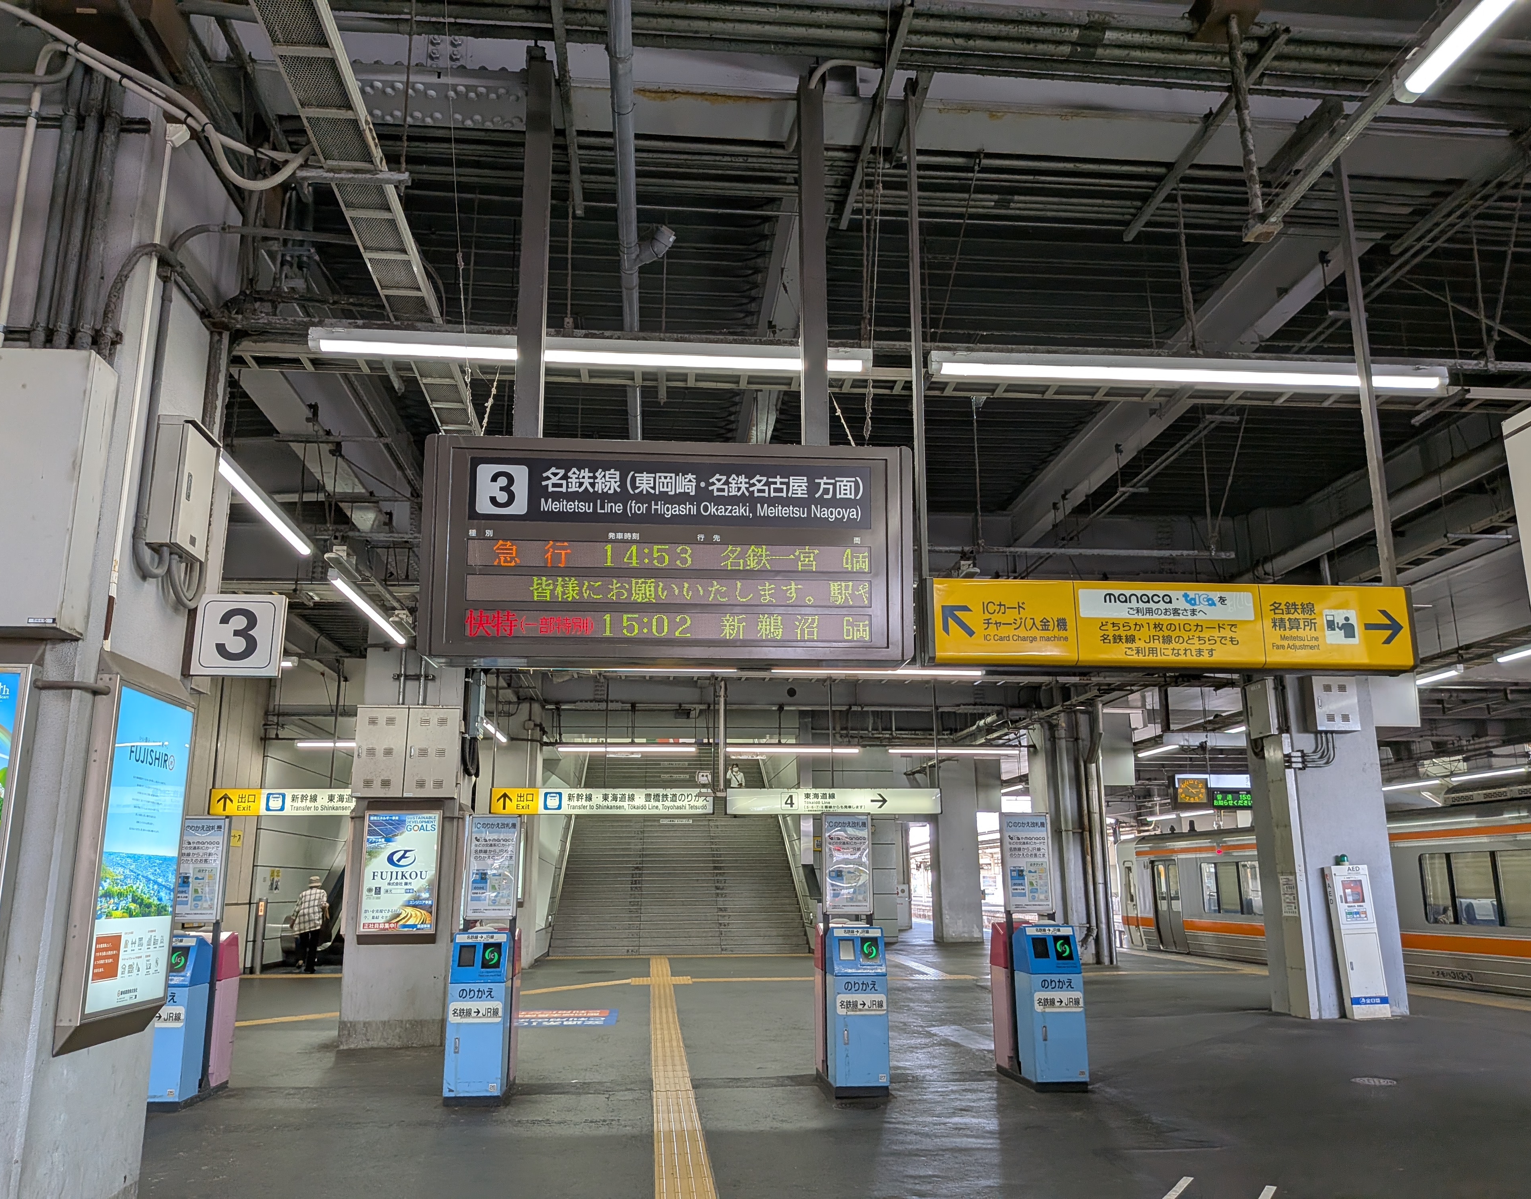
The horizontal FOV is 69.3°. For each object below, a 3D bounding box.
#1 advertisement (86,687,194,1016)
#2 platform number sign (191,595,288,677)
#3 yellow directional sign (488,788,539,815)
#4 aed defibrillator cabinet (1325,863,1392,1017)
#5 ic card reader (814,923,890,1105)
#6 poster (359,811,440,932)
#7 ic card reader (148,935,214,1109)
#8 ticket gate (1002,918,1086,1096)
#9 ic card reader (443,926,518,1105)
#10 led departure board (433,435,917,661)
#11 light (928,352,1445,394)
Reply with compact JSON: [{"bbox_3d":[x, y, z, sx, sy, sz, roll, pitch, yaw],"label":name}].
[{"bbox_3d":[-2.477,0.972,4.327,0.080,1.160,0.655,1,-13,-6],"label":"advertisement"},{"bbox_3d":[-2.561,0.186,5.425,0.405,0.405,0.070,1,-14,-6],"label":"platform number sign"},{"bbox_3d":[-3.517,2.844,15.586,0.703,0.360,0.170,1,-14,-6],"label":"yellow directional sign"},{"bbox_3d":[6.160,3.546,11.555,0.395,1.510,0.230,1,-13,-6],"label":"aed defibrillator cabinet"},{"bbox_3d":[0.645,3.151,8.642,0.375,1.190,1.040,1,-14,-6],"label":"ic card reader"},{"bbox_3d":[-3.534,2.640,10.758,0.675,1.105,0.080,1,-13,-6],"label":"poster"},{"bbox_3d":[-4.281,3.004,7.940,0.390,1.190,0.400,1,-13,-6],"label":"ic card reader"},{"bbox_3d":[2.188,3.117,8.558,0.390,1.190,0.400,1,-13,-6],"label":"ticket gate"},{"bbox_3d":[-2.163,3.147,8.513,0.375,1.190,1.040,1,-14,-6],"label":"ic card reader"},{"bbox_3d":[-0.373,-0.164,4.456,1.870,0.870,0.280,1,-13,-6],"label":"led departure board"},{"bbox_3d":[1.953,-1.033,5.036,2.420,0.075,0.080,1,-14,-6],"label":"light"}]

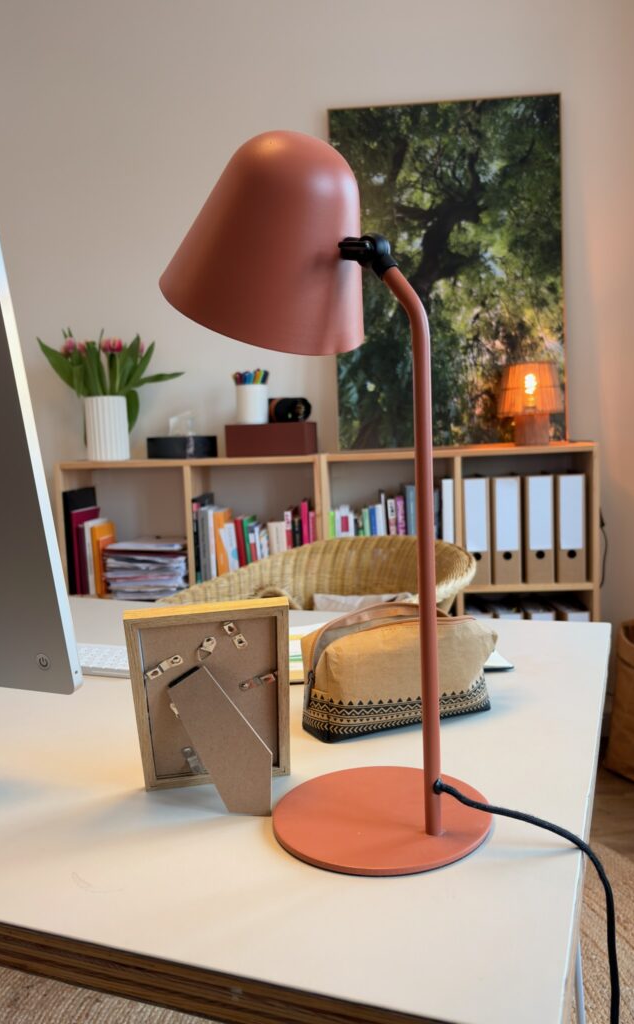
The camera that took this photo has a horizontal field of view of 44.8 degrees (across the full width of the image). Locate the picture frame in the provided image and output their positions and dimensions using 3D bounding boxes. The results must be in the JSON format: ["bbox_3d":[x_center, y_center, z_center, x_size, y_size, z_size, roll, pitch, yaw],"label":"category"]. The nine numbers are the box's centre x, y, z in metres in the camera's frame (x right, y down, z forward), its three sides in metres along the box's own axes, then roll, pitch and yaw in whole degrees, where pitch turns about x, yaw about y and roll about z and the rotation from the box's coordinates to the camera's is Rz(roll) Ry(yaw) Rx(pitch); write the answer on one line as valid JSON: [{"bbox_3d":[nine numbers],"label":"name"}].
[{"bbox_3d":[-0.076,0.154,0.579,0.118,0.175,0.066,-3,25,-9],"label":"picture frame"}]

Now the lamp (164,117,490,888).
[{"bbox_3d":[-0.002,-0.024,0.571,0.250,0.500,0.167,2,7,38],"label":"lamp"}]

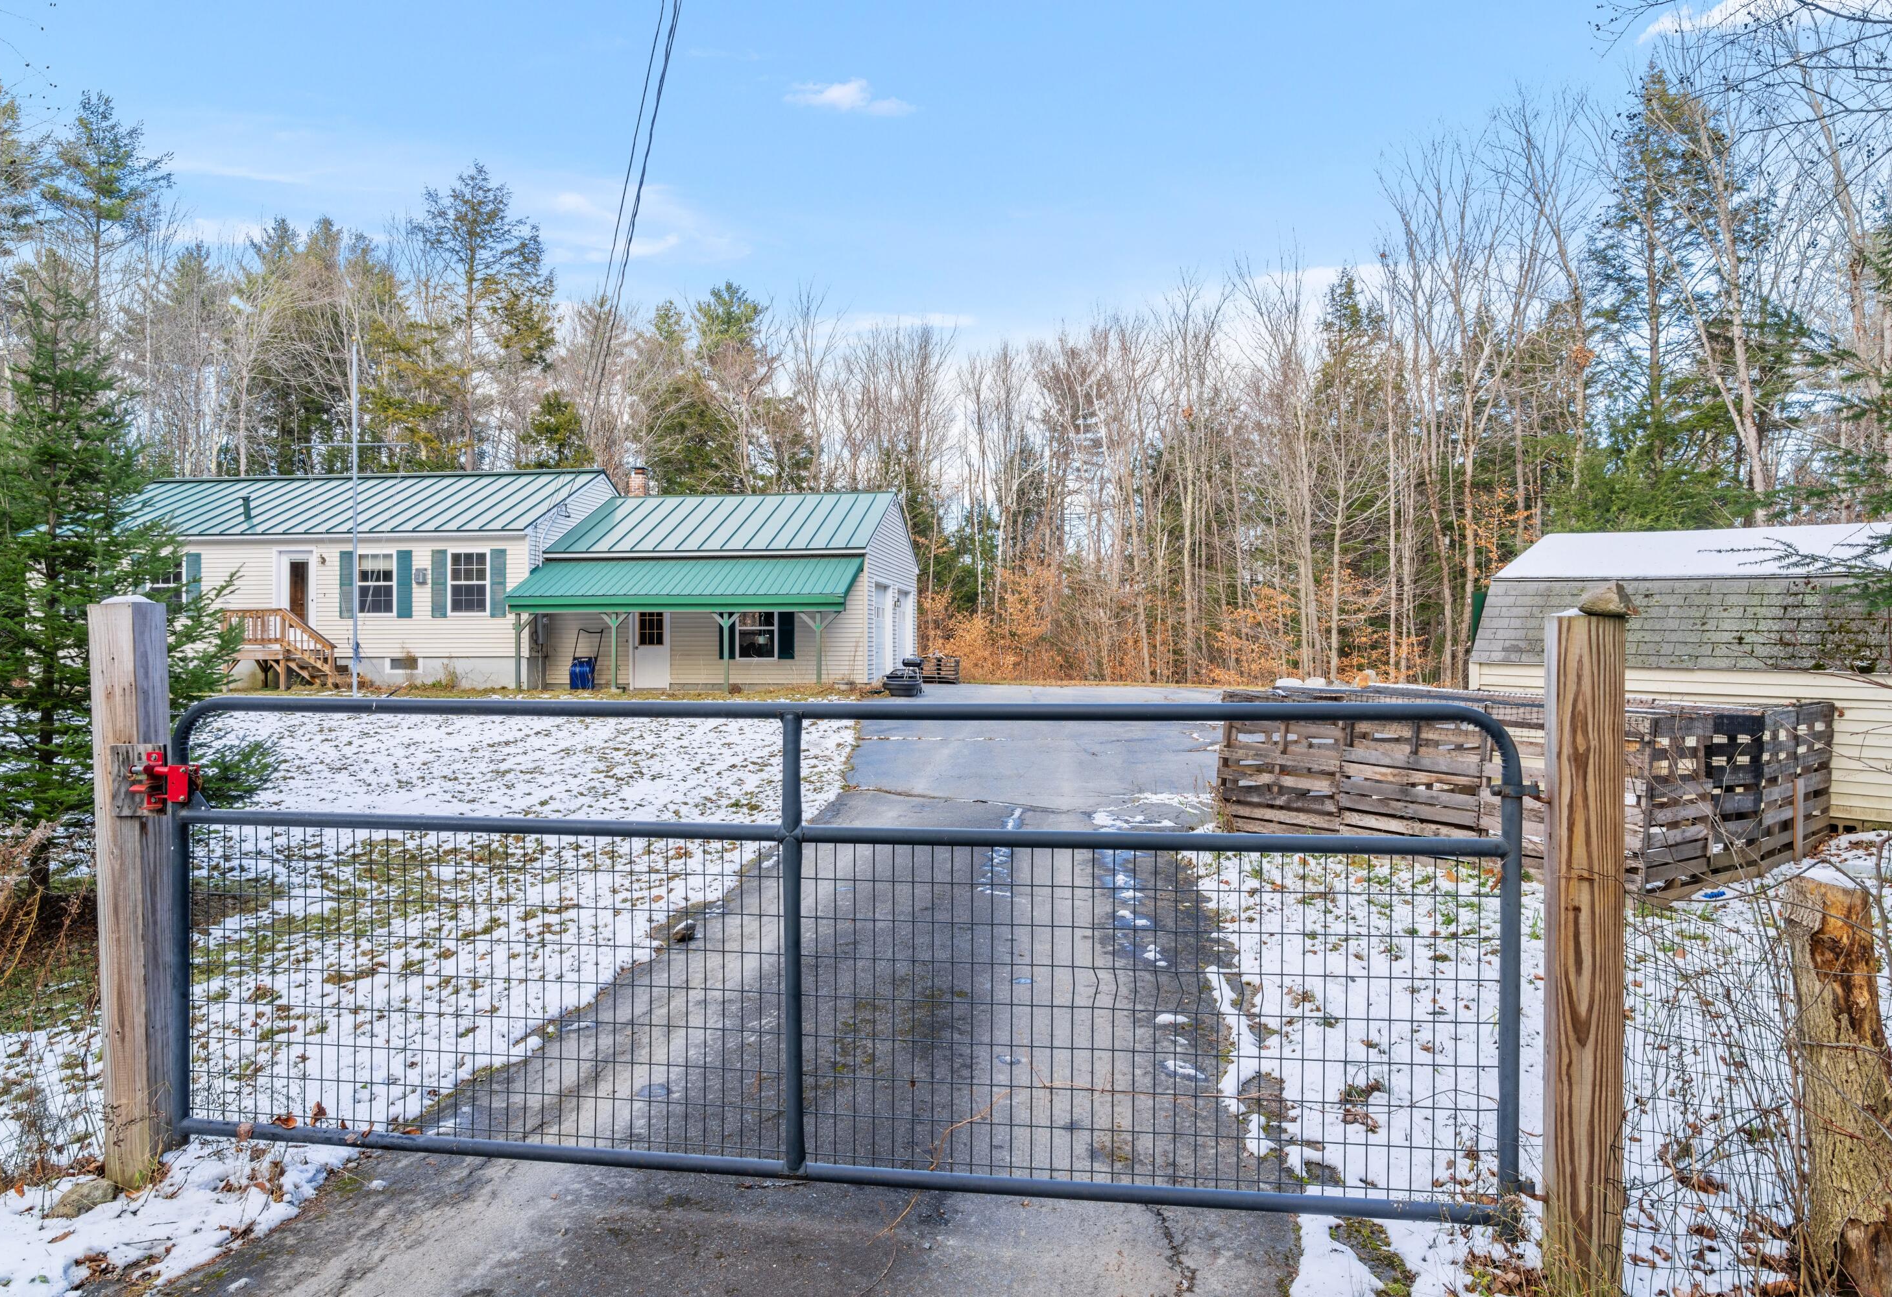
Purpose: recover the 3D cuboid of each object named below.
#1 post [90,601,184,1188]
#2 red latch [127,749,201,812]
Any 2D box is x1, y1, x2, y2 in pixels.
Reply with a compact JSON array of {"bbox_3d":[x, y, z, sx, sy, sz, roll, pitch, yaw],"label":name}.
[{"bbox_3d":[-2.420,0.710,3.880,0.138,1.700,0.138,-1,0,5],"label":"post"},{"bbox_3d":[-2.200,0.370,3.660,0.165,0.170,0.105,0,0,7],"label":"red latch"}]

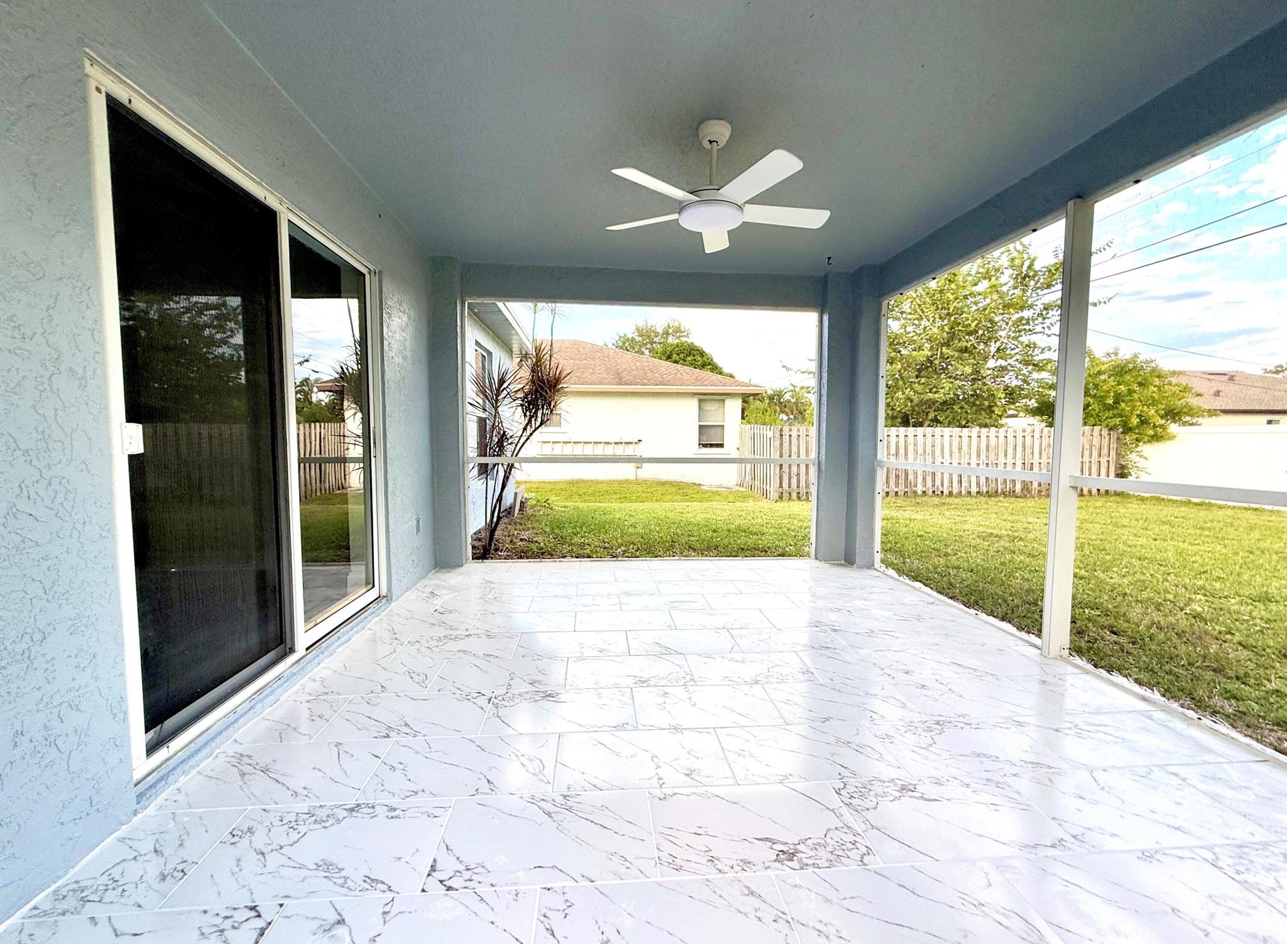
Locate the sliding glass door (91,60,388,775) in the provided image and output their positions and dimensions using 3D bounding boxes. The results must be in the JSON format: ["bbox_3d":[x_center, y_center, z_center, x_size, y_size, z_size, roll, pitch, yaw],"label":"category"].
[{"bbox_3d":[-1.549,-0.166,2.349,0.100,2.009,1.868,0,4,-5],"label":"sliding glass door"}]

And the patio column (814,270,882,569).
[{"bbox_3d":[1.790,-0.461,4.591,0.457,2.542,0.457,0,4,-5],"label":"patio column"}]

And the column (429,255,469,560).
[{"bbox_3d":[-1.603,-0.478,4.389,0.229,2.542,0.279,0,4,-5],"label":"column"}]

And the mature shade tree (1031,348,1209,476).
[{"bbox_3d":[14.498,-1.583,15.918,4.100,4.240,4.100,4,5,42],"label":"mature shade tree"}]

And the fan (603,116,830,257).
[{"bbox_3d":[0.324,-1.377,2.432,1.093,0.440,1.093,0,4,-5],"label":"fan"}]

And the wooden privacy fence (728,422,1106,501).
[{"bbox_3d":[7.842,-0.300,14.484,9.900,1.900,2.400,0,4,-7],"label":"wooden privacy fence"}]

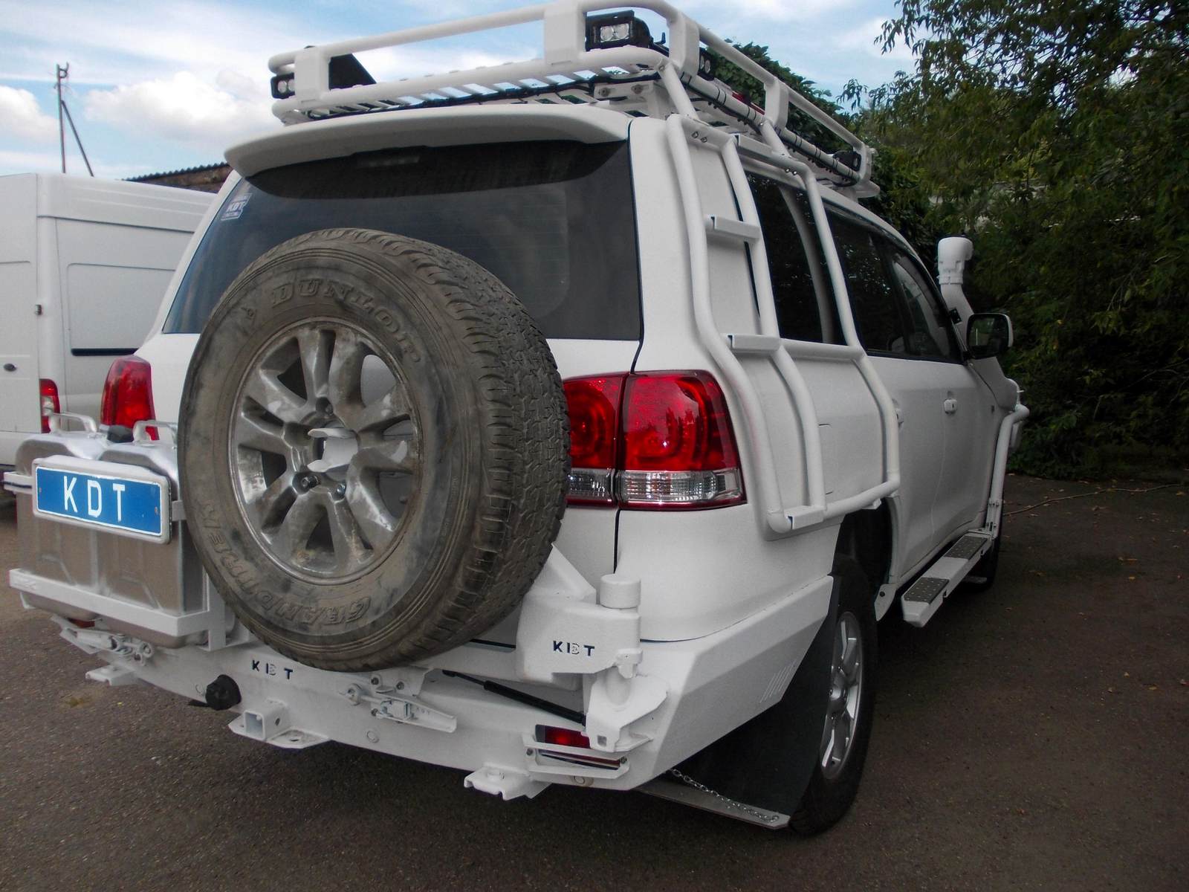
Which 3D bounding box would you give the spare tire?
[{"bbox_3d":[-0.434,0.007,1.835,0.800,0.800,0.280,4,6,30],"label":"spare tire"}]

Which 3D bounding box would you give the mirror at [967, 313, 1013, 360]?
[{"bbox_3d":[1.796,-0.496,4.368,0.195,0.210,0.130,4,8,30],"label":"mirror"}]

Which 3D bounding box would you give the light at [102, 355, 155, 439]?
[{"bbox_3d":[-1.272,-0.123,2.702,0.300,0.275,0.190,4,8,30],"label":"light"}]

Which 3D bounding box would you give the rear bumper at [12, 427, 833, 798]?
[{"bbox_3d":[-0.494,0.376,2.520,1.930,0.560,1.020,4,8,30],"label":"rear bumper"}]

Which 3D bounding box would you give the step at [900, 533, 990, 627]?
[{"bbox_3d":[1.480,0.546,4.068,0.118,0.068,1.560,4,8,30],"label":"step"}]

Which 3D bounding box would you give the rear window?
[{"bbox_3d":[-0.526,-0.504,2.368,1.500,0.490,0.100,4,-16,30],"label":"rear window"}]

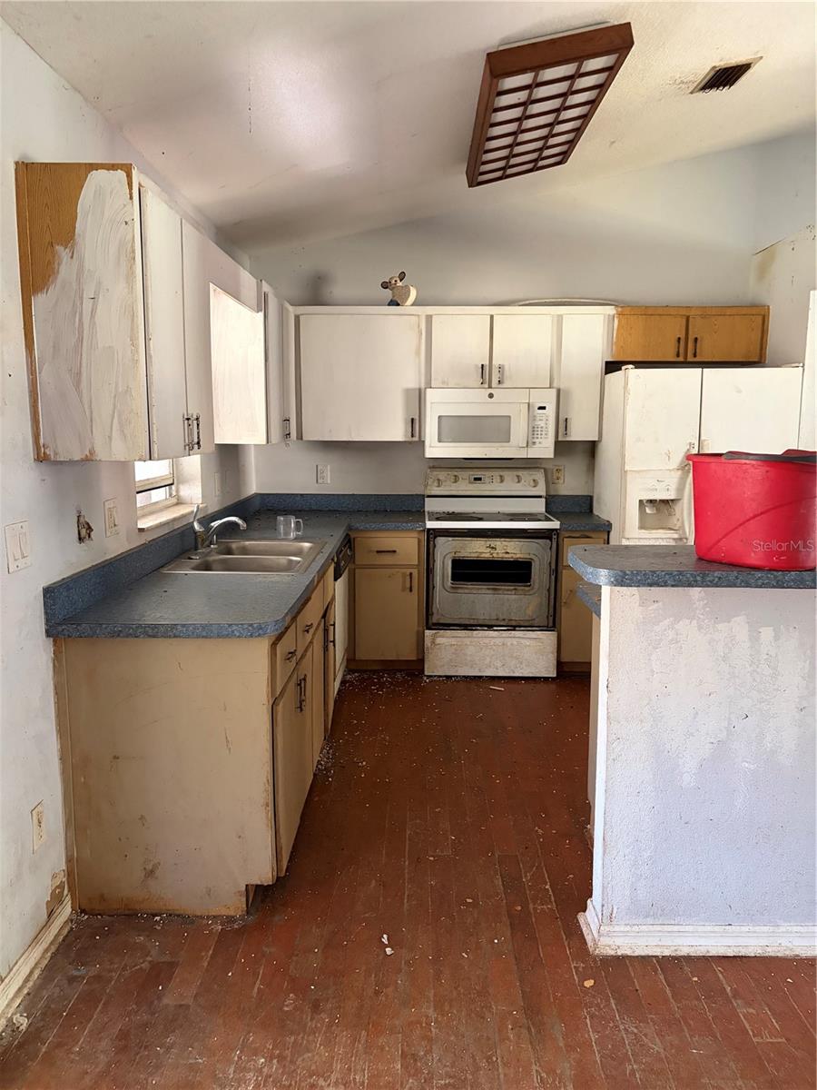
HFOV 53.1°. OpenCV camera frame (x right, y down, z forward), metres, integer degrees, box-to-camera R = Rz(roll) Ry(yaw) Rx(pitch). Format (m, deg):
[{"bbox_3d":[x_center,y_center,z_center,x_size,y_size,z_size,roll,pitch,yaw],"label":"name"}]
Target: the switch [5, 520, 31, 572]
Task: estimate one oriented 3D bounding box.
[{"bbox_3d":[-1.014,0.004,2.131,0.009,0.119,0.121,0,9,1],"label":"switch"}]

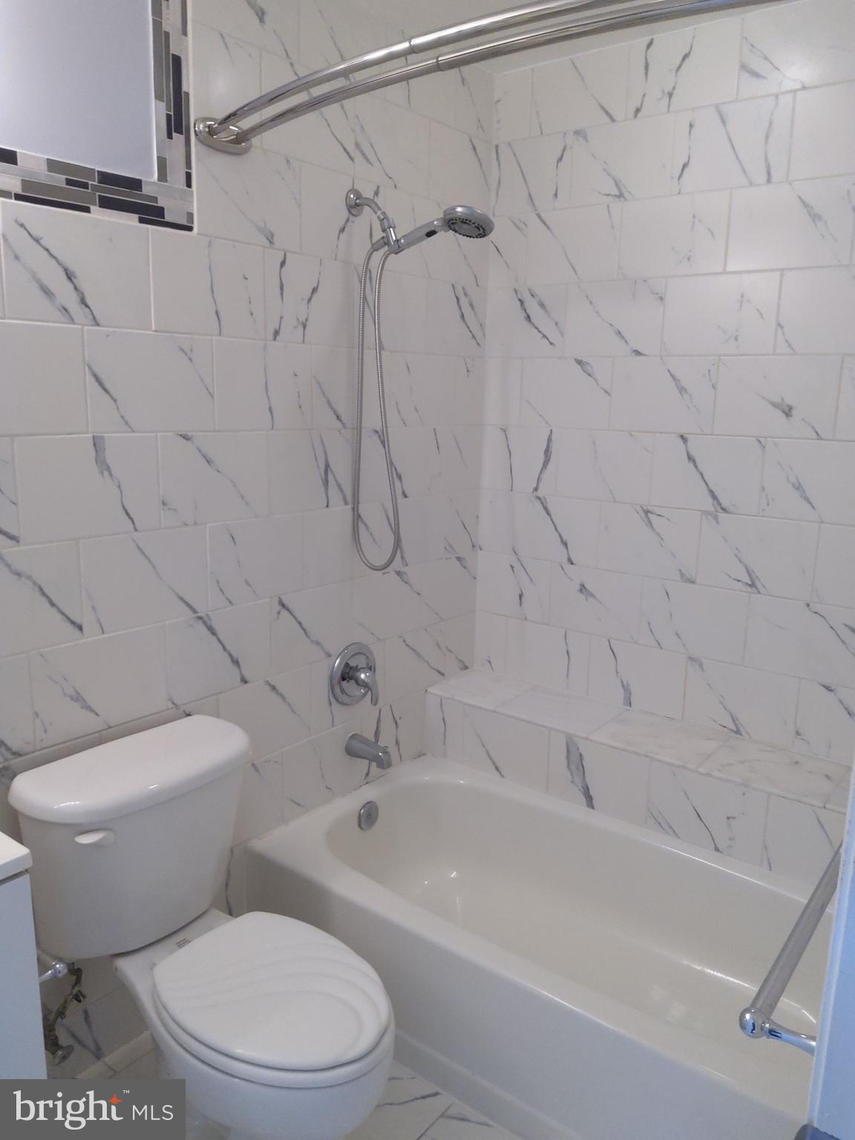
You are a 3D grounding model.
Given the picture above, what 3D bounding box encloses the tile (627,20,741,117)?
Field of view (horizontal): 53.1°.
[{"bbox_3d":[0.657,-1.272,2.189,0.299,0.184,0.010,10,15,37],"label":"tile"}]

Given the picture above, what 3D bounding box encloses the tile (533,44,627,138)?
[{"bbox_3d":[0.420,-1.321,2.373,0.300,0.184,0.010,10,15,37],"label":"tile"}]

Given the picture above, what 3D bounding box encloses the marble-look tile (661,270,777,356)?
[{"bbox_3d":[0.760,-0.662,2.225,0.300,0.200,0.010,10,15,37],"label":"marble-look tile"}]

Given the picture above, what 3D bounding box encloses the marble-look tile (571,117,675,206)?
[{"bbox_3d":[0.527,-1.109,2.328,0.300,0.200,0.010,10,15,37],"label":"marble-look tile"}]

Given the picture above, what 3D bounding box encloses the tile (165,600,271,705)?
[{"bbox_3d":[-0.484,0.191,1.997,0.010,0.201,0.299,10,15,37],"label":"tile"}]

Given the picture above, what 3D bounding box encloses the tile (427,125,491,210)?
[{"bbox_3d":[0.098,-1.152,2.480,0.010,0.204,0.302,10,15,37],"label":"tile"}]

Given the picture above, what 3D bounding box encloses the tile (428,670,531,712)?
[{"bbox_3d":[0.175,0.383,2.732,0.241,0.010,0.268,10,15,37],"label":"tile"}]

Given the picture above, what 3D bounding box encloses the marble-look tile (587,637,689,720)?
[{"bbox_3d":[0.622,0.319,2.544,0.302,0.204,0.010,10,15,37],"label":"marble-look tile"}]

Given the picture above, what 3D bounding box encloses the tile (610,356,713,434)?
[{"bbox_3d":[0.646,-0.479,2.350,0.300,0.200,0.010,10,15,37],"label":"tile"}]

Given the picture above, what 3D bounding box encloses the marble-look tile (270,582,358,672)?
[{"bbox_3d":[-0.304,0.148,2.260,0.010,0.204,0.302,10,15,37],"label":"marble-look tile"}]

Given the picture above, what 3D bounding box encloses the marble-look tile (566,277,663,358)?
[{"bbox_3d":[0.526,-0.706,2.417,0.299,0.203,0.010,10,15,37],"label":"marble-look tile"}]

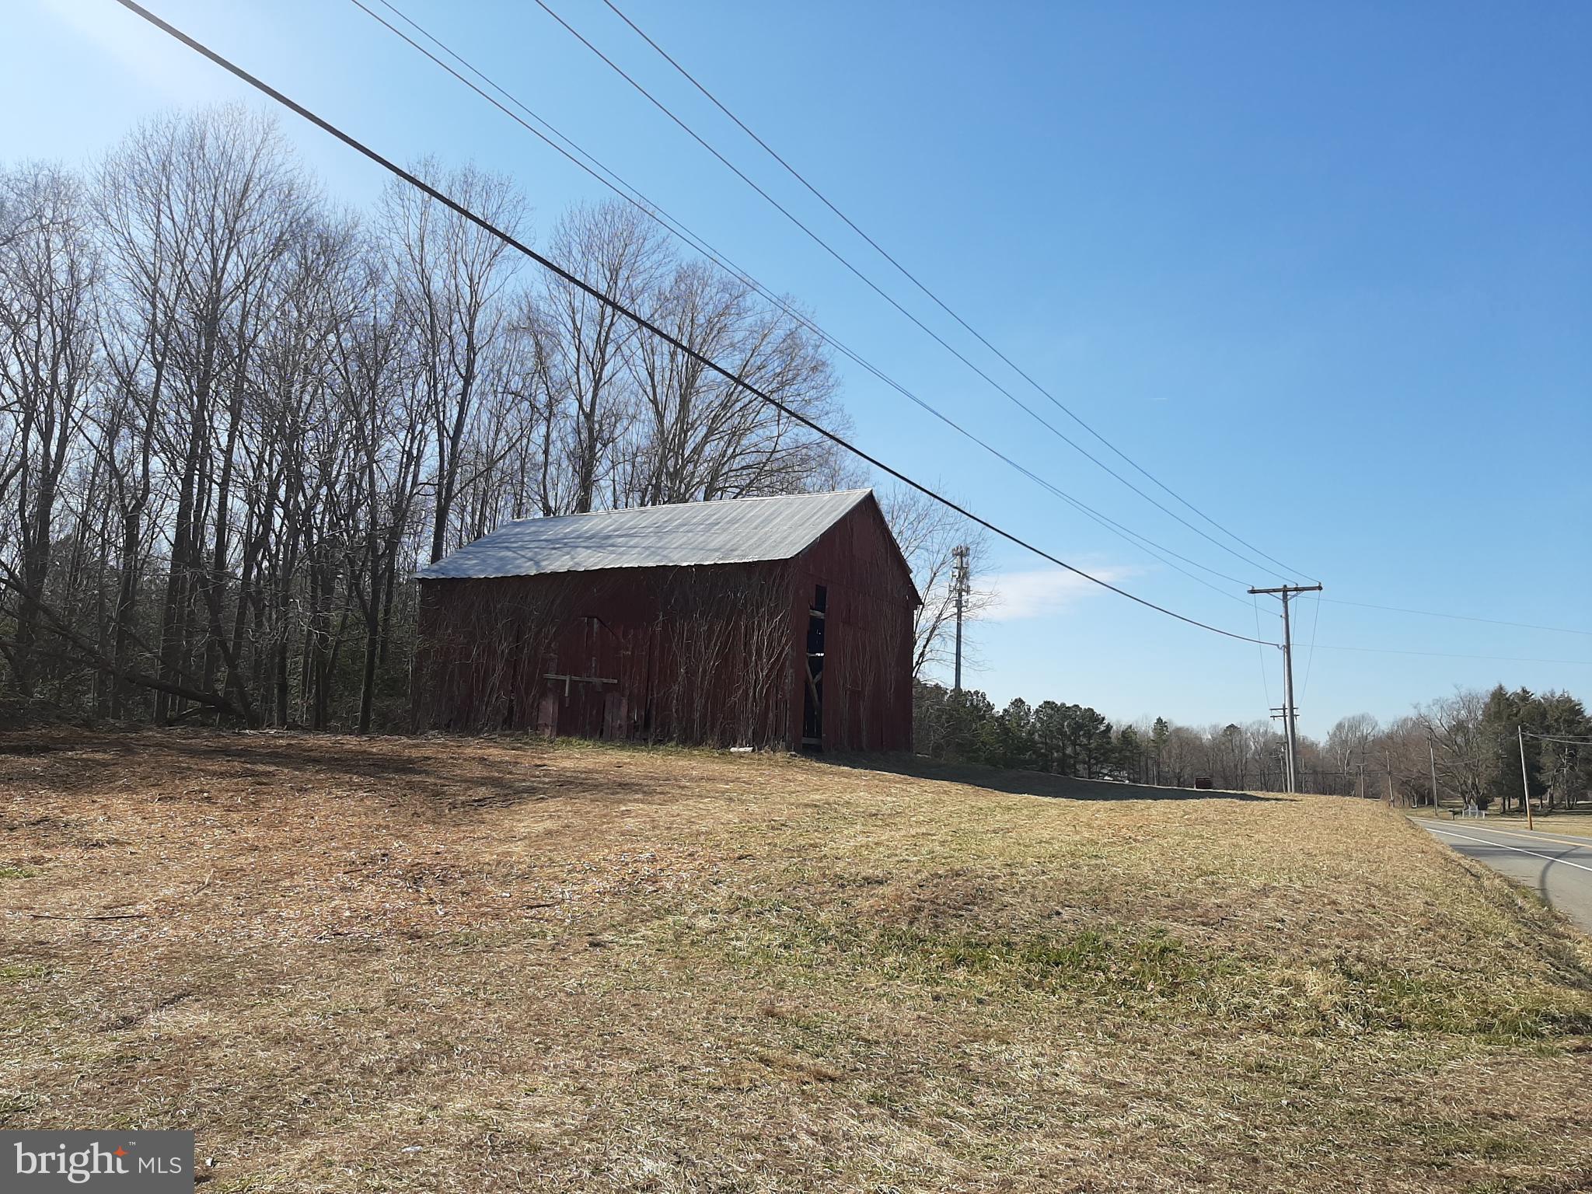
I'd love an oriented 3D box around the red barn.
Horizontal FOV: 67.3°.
[{"bbox_3d":[-3.900,0.860,37.100,13.350,7.500,8.650,-2,-9,29],"label":"red barn"}]

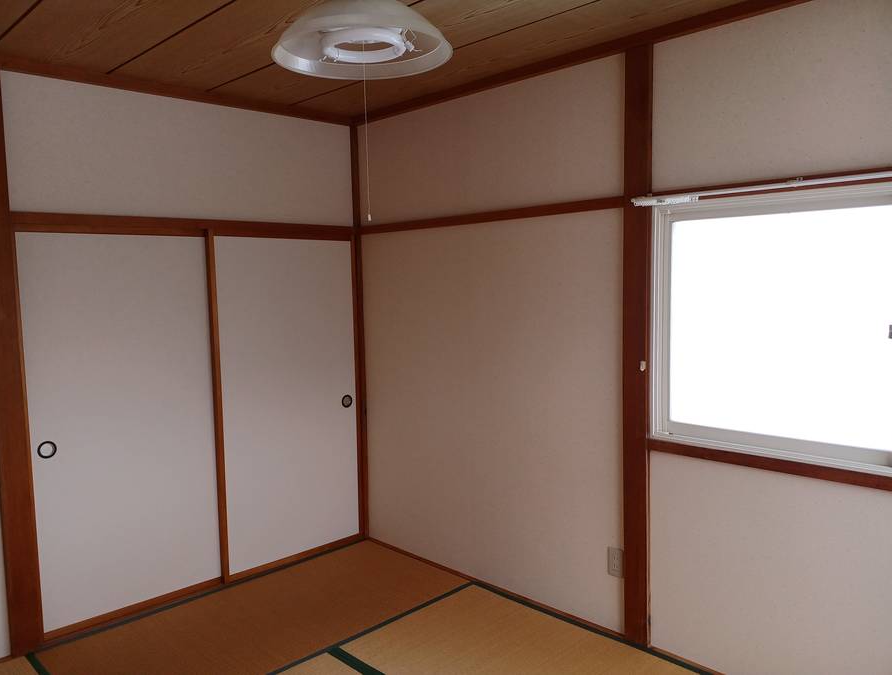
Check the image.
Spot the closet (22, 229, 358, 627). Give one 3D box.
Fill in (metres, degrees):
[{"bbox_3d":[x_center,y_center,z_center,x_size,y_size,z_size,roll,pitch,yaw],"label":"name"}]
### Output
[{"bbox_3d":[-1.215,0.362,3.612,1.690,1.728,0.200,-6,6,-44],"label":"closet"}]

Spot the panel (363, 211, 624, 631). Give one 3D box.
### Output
[{"bbox_3d":[0.150,0.334,3.533,0.050,1.790,1.742,-6,6,-44],"label":"panel"}]

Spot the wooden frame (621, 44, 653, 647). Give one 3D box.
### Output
[{"bbox_3d":[0.780,0.087,2.832,0.065,2.433,0.102,-6,6,-44],"label":"wooden frame"}]

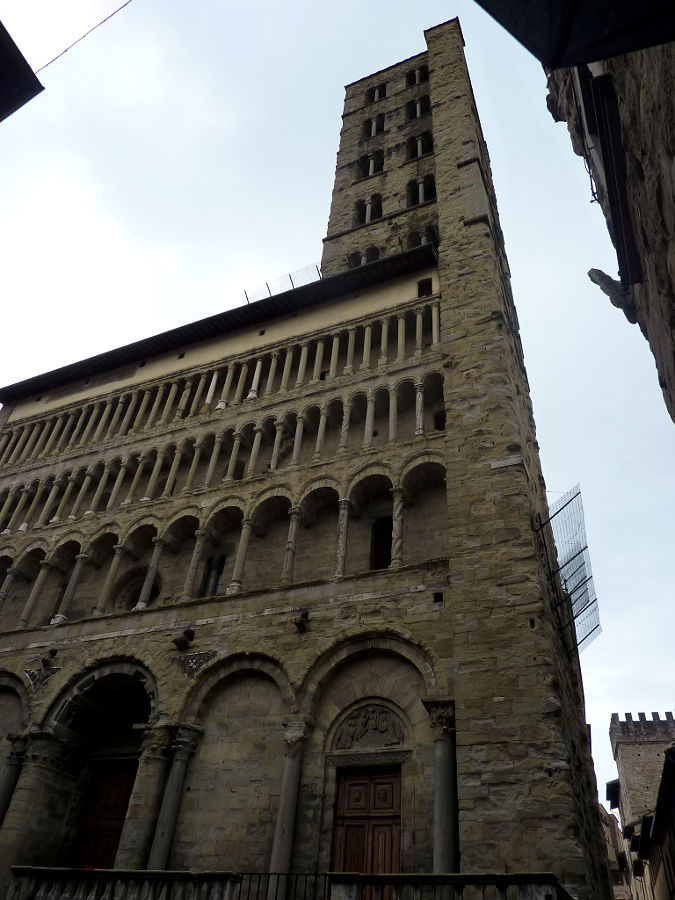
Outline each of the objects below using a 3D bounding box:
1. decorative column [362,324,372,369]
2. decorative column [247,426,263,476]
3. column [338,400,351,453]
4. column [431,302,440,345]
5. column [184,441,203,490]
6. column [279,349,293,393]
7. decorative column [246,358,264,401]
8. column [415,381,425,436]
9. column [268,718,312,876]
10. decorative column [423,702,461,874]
[{"bbox_3d":[1.232,-4.180,26.144,0.330,2.691,0.330,3,-42,3],"label":"decorative column"},{"bbox_3d":[-3.350,0.026,26.309,0.390,2.633,0.390,-13,-44,20],"label":"decorative column"},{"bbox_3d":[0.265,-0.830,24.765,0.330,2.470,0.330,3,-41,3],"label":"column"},{"bbox_3d":[4.000,-5.192,26.533,0.350,2.704,0.350,-13,-44,21],"label":"column"},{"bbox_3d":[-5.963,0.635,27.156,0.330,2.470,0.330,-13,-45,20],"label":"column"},{"bbox_3d":[-2.101,-3.385,27.373,0.330,2.661,0.330,3,-42,3],"label":"column"},{"bbox_3d":[-3.696,-3.266,29.515,0.360,2.801,0.360,-13,-44,20],"label":"decorative column"},{"bbox_3d":[2.999,-1.558,23.770,0.350,2.786,0.350,-13,-44,21],"label":"column"},{"bbox_3d":[-1.193,8.527,14.922,0.700,4.662,0.700,-13,-46,20],"label":"column"},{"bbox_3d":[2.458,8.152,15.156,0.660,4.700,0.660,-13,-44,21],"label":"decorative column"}]

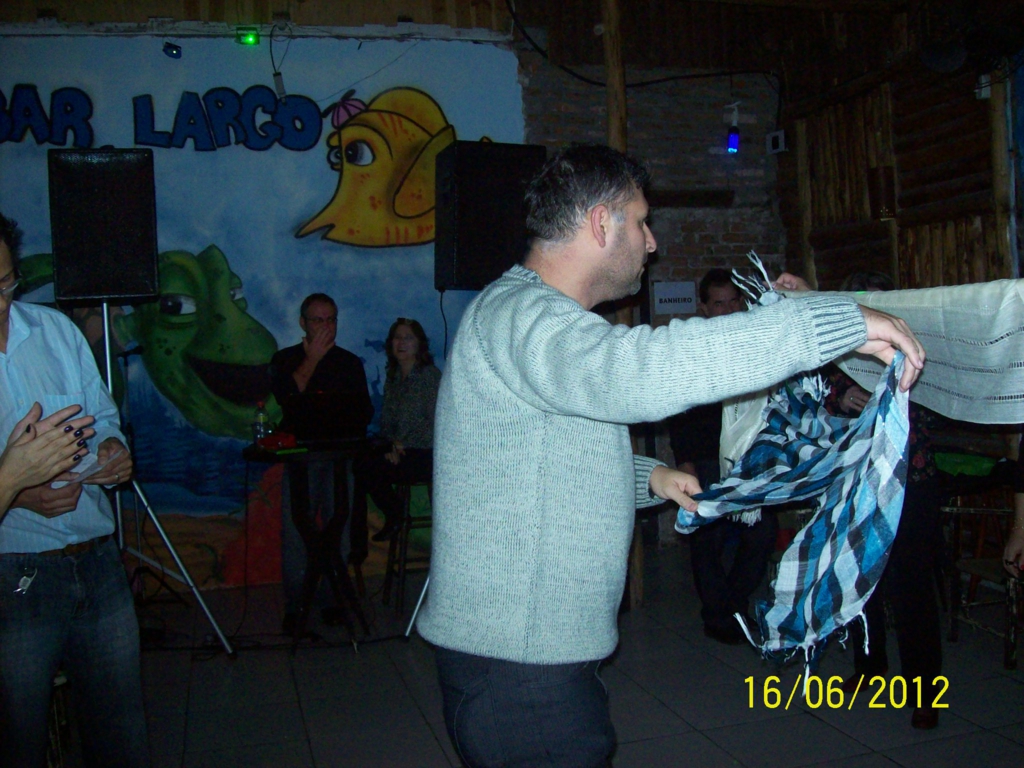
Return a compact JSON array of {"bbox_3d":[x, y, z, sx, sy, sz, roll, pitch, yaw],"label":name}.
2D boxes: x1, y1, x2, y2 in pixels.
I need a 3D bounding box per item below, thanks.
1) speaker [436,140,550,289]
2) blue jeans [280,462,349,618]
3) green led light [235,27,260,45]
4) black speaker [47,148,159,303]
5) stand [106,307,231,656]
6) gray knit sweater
[{"bbox_3d":[-0.114,-0.828,5.350,0.455,0.690,0.380,0,2,-18],"label":"speaker"},{"bbox_3d":[-1.025,0.712,5.526,0.380,0.940,0.320,-3,2,-9],"label":"blue jeans"},{"bbox_3d":[-1.595,-2.098,6.420,0.130,0.100,0.110,-4,2,-19],"label":"green led light"},{"bbox_3d":[-1.961,-0.746,5.140,0.455,0.690,0.370,-3,1,-17],"label":"black speaker"},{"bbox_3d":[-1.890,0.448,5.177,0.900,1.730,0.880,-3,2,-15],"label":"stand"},{"bbox_3d":[0.180,0.115,1.720,0.660,0.630,0.540,-3,2,-9],"label":"gray knit sweater"}]

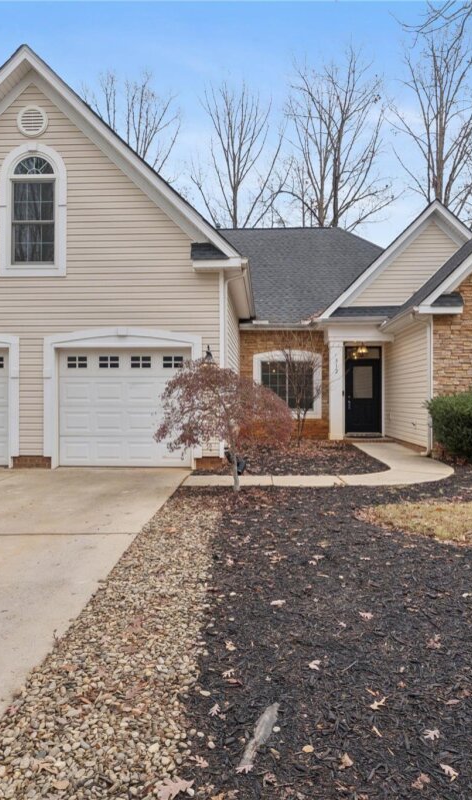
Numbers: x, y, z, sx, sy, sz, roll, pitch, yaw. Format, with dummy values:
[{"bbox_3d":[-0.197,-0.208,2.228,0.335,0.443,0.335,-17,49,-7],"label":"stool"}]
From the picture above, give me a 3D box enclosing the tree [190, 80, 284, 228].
[{"bbox_3d":[0.100,-9.550,33.500,5.900,21.100,5.700,0,0,2],"label":"tree"}]

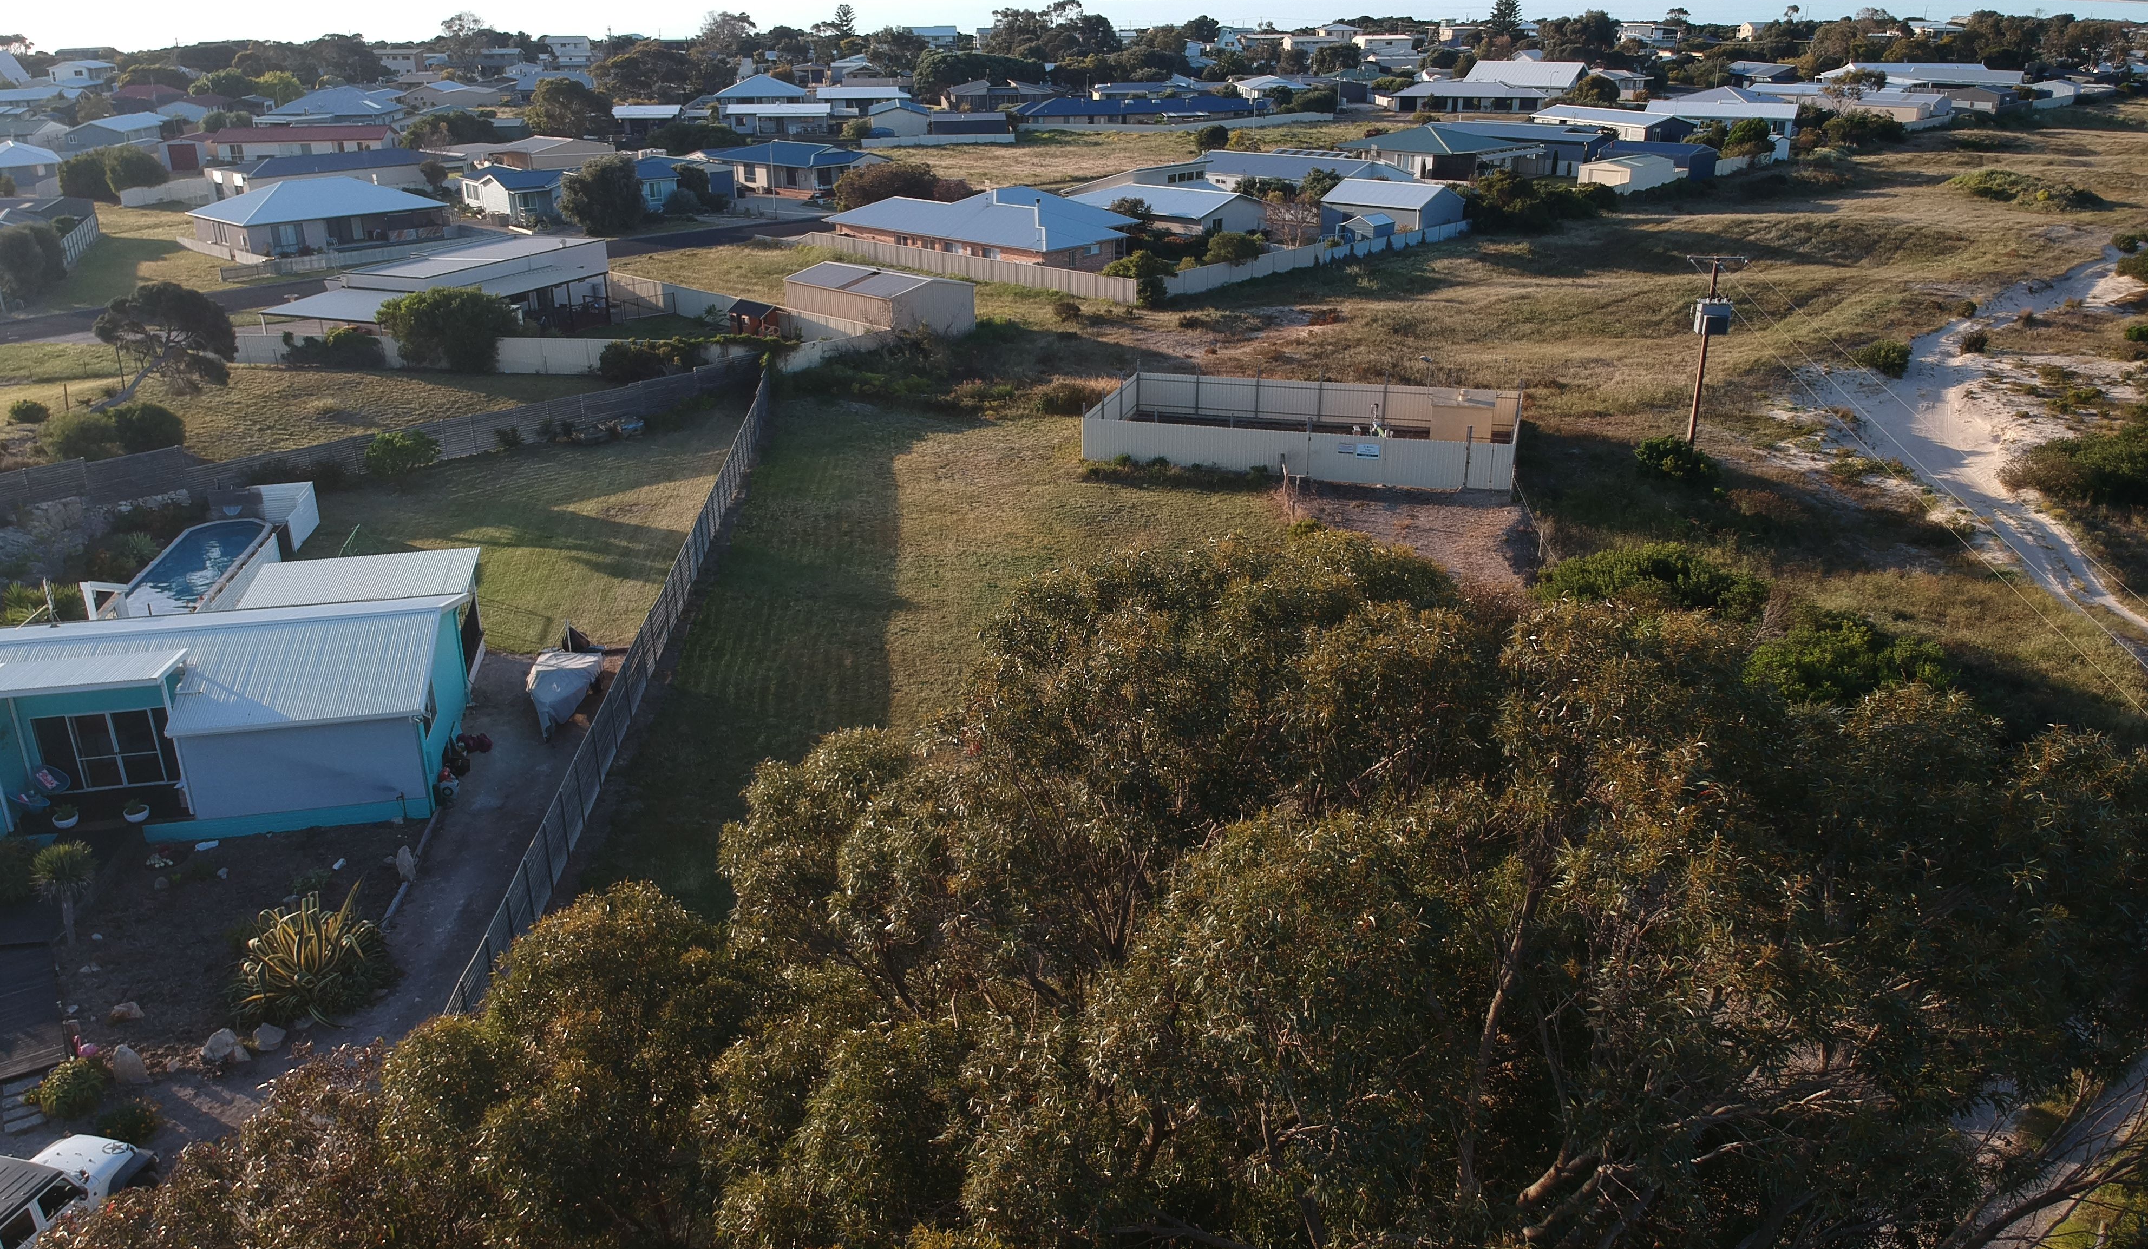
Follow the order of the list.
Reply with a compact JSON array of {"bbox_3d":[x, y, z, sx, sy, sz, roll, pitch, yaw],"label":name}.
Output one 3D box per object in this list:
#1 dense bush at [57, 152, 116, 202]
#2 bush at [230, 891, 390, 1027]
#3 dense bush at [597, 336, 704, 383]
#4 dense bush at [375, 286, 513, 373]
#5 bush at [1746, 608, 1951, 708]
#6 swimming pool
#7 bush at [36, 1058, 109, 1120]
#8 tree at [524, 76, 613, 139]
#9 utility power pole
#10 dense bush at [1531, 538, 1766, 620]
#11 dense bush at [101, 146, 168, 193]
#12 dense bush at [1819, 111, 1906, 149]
[{"bbox_3d":[-100.018,-45.331,157.280,5.033,4.904,5.033,-13,26,-29],"label":"dense bush"},{"bbox_3d":[-15.192,6.735,30.958,2.806,2.000,2.806,-13,25,-28],"label":"bush"},{"bbox_3d":[-21.740,-13.608,79.832,5.427,2.194,3.256,-6,23,-14],"label":"dense bush"},{"bbox_3d":[-33.000,-15.412,81.364,6.667,4.377,5.334,-9,24,-20],"label":"dense bush"},{"bbox_3d":[22.153,0.664,44.337,5.306,2.077,3.980,11,25,26],"label":"bush"},{"bbox_3d":[-31.163,-1.557,55.212,3.076,1.200,10.300,-5,23,-11],"label":"swimming pool"},{"bbox_3d":[-18.083,8.237,27.930,1.140,0.873,1.026,-17,27,-35],"label":"bush"},{"bbox_3d":[-74.236,-75.721,228.155,12.384,9.129,11.146,-7,23,-16],"label":"tree"},{"bbox_3d":[26.532,-11.396,65.500,2.400,8.300,1.000,4,23,10],"label":"utility power pole"},{"bbox_3d":[18.980,-1.794,51.188,7.343,1.495,4.773,8,24,20],"label":"dense bush"},{"bbox_3d":[-94.788,-45.569,156.937,5.524,5.544,5.524,-13,25,-28],"label":"dense bush"},{"bbox_3d":[108.316,-68.025,213.157,10.531,4.970,7.372,10,24,24],"label":"dense bush"}]

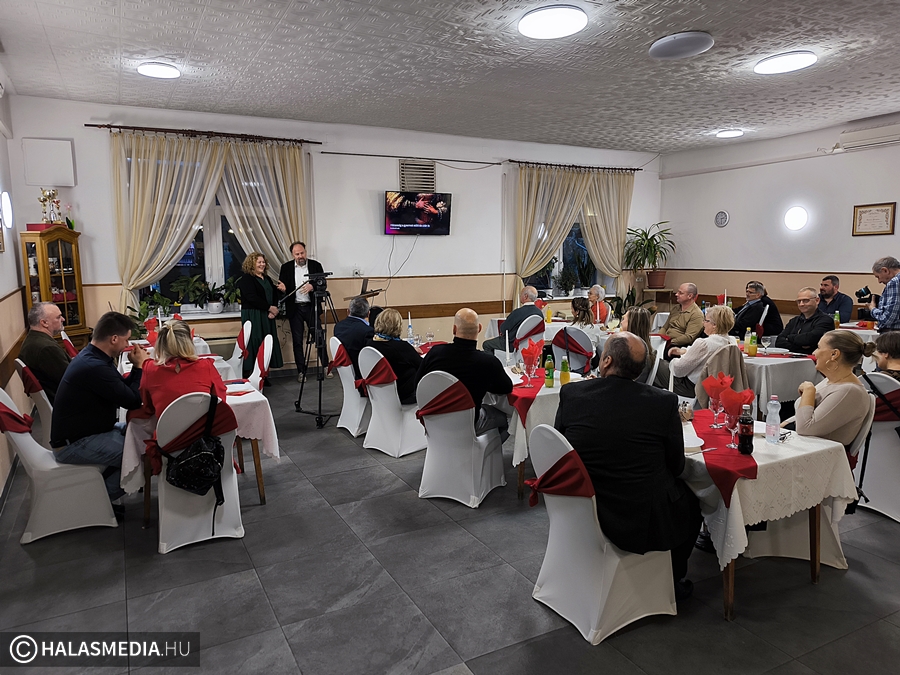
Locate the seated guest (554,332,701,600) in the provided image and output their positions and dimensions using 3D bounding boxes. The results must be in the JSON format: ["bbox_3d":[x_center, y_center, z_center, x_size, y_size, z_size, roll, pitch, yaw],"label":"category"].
[{"bbox_3d":[0.835,0.604,2.940,0.580,1.290,0.770,5,10,35],"label":"seated guest"}]

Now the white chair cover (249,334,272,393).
[{"bbox_3d":[-1.996,0.448,5.942,0.530,0.900,0.450,-5,9,-34],"label":"white chair cover"}]

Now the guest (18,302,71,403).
[{"bbox_3d":[-2.771,0.392,4.636,0.760,1.310,0.520,-7,10,-39],"label":"guest"}]

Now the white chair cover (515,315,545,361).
[{"bbox_3d":[0.928,0.142,7.901,0.440,0.890,0.540,-5,9,-28],"label":"white chair cover"}]

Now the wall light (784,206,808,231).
[{"bbox_3d":[5.049,-1.727,9.051,0.090,0.350,0.350,-5,9,-27],"label":"wall light"}]

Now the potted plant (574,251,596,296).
[{"bbox_3d":[2.401,-1.133,11.062,0.370,0.800,0.350,0,8,0],"label":"potted plant"}]

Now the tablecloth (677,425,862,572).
[{"bbox_3d":[1.403,0.722,3.207,0.860,0.480,0.860,-4,8,-27],"label":"tablecloth"}]

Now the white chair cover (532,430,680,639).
[{"bbox_3d":[0.658,0.800,2.818,0.600,0.910,0.450,-4,9,-28],"label":"white chair cover"}]

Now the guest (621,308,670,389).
[{"bbox_3d":[1.396,0.329,5.324,0.760,1.190,0.500,2,8,21],"label":"guest"}]

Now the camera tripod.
[{"bbox_3d":[-1.201,0.091,6.338,0.660,1.450,0.780,-5,9,-28],"label":"camera tripod"}]

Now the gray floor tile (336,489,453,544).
[{"bbox_3d":[-0.376,1.132,3.980,0.600,0.010,0.600,-5,9,-28],"label":"gray floor tile"}]

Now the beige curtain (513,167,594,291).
[{"bbox_3d":[1.731,-1.630,10.184,1.500,2.220,0.150,-5,9,-28],"label":"beige curtain"}]

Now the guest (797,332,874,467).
[{"bbox_3d":[1.829,0.563,3.434,0.780,1.220,0.480,1,8,12],"label":"guest"}]

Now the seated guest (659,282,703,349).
[{"bbox_3d":[2.689,0.021,7.447,0.820,1.320,0.540,-2,8,-16],"label":"seated guest"}]

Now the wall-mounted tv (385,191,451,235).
[{"bbox_3d":[-0.447,-1.778,8.993,1.040,0.600,0.070,-5,16,-28],"label":"wall-mounted tv"}]

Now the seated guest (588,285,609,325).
[{"bbox_3d":[1.836,-0.081,8.208,0.750,1.200,0.460,0,8,1],"label":"seated guest"}]

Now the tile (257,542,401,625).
[{"bbox_3d":[-0.624,1.237,3.170,0.600,0.010,0.600,-5,9,-28],"label":"tile"}]

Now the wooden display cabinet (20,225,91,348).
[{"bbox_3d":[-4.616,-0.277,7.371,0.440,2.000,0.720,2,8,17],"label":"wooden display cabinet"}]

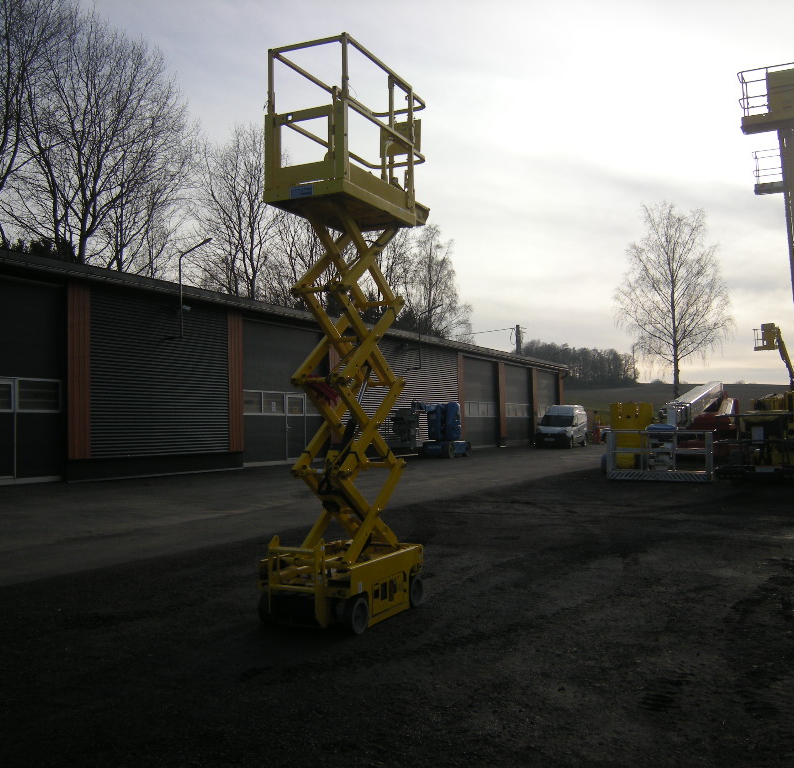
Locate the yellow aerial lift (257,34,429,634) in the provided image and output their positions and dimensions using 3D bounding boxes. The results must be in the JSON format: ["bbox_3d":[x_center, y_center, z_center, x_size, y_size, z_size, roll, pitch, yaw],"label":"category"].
[{"bbox_3d":[-0.390,-0.382,7.217,0.780,4.690,1.800,-3,-4,26],"label":"yellow aerial lift"}]

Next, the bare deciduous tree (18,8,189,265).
[{"bbox_3d":[-14.463,-7.509,40.000,8.600,20.800,8.600,-1,-3,0],"label":"bare deciduous tree"}]

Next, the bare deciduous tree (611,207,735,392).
[{"bbox_3d":[20.697,-6.026,62.000,8.900,15.200,8.900,-1,-3,0],"label":"bare deciduous tree"}]

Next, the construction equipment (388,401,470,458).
[{"bbox_3d":[1.102,1.585,28.741,1.500,2.000,5.200,-3,-4,27],"label":"construction equipment"}]

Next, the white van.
[{"bbox_3d":[9.622,2.449,48.130,2.020,2.470,5.150,-3,-4,23],"label":"white van"}]

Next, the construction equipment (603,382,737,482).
[{"bbox_3d":[7.994,1.153,22.361,2.350,2.750,8.400,-3,-4,29],"label":"construction equipment"}]

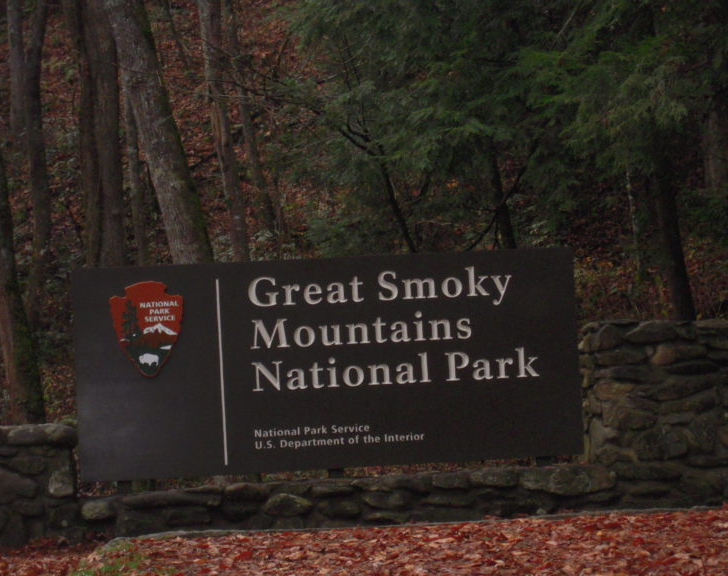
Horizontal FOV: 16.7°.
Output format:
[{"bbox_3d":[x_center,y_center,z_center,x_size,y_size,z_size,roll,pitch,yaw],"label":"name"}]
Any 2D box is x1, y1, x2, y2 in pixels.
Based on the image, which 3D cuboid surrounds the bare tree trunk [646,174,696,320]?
[{"bbox_3d":[2.292,-0.311,18.200,0.161,1.106,0.161,-6,-3,0],"label":"bare tree trunk"}]

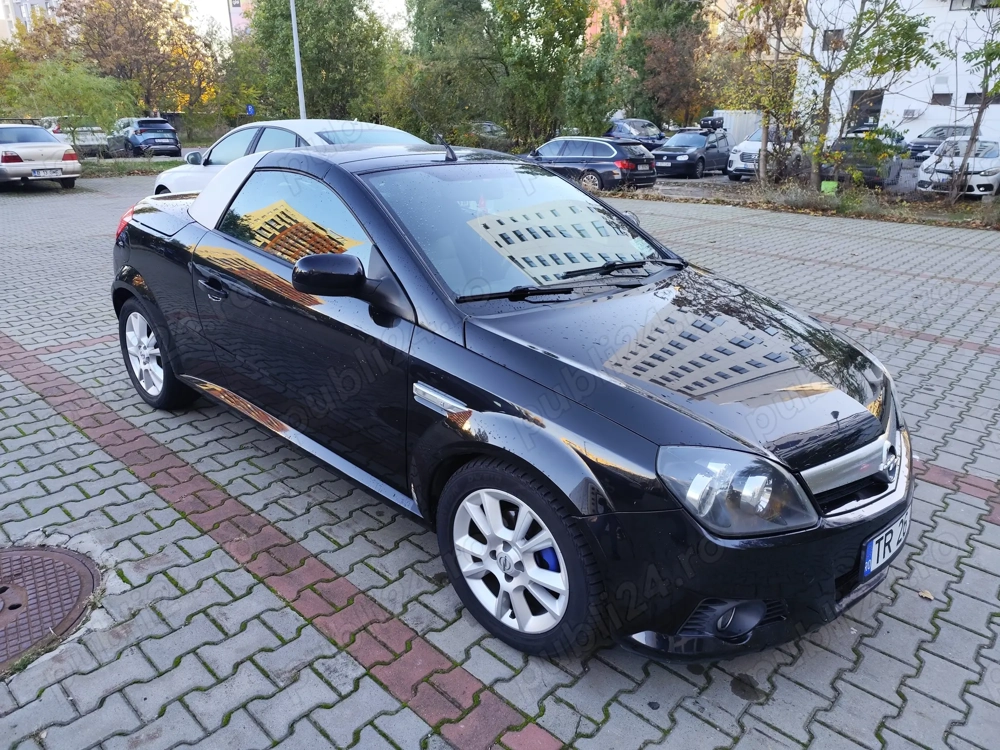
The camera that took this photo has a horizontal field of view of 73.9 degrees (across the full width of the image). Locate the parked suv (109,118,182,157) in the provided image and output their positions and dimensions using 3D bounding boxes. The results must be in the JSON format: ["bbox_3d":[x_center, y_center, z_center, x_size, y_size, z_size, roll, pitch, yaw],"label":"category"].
[{"bbox_3d":[-15.577,-10.499,29.277,1.865,1.645,4.515,-13,25,-32],"label":"parked suv"}]

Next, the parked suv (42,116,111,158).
[{"bbox_3d":[-18.058,-10.030,28.000,1.850,1.640,4.450,-16,27,-39],"label":"parked suv"}]

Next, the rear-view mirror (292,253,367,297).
[{"bbox_3d":[-0.498,-0.294,1.942,0.105,0.120,0.185,18,27,39],"label":"rear-view mirror"}]

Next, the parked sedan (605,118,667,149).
[{"bbox_3d":[5.964,-10.093,28.583,1.800,1.620,4.300,-13,25,-32],"label":"parked sedan"}]

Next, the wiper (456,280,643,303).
[{"bbox_3d":[0.211,-0.287,2.273,0.760,0.060,0.090,-10,23,-27],"label":"wiper"}]

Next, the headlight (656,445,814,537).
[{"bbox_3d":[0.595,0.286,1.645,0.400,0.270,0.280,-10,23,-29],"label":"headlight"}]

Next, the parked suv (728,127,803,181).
[{"bbox_3d":[8.892,-6.999,21.117,1.880,1.680,4.700,16,25,34],"label":"parked suv"}]

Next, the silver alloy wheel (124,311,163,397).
[{"bbox_3d":[-1.790,-0.124,3.494,0.437,0.437,0.160,18,26,38],"label":"silver alloy wheel"}]

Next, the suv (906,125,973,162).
[{"bbox_3d":[19.873,-10.235,29.584,4.486,1.650,1.839,-17,27,-39],"label":"suv"}]

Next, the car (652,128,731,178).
[{"bbox_3d":[6.481,-7.500,22.573,1.750,1.460,4.150,16,26,35],"label":"car"}]

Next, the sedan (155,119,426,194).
[{"bbox_3d":[-2.525,-2.369,8.264,4.780,1.450,1.860,17,26,36],"label":"sedan"}]

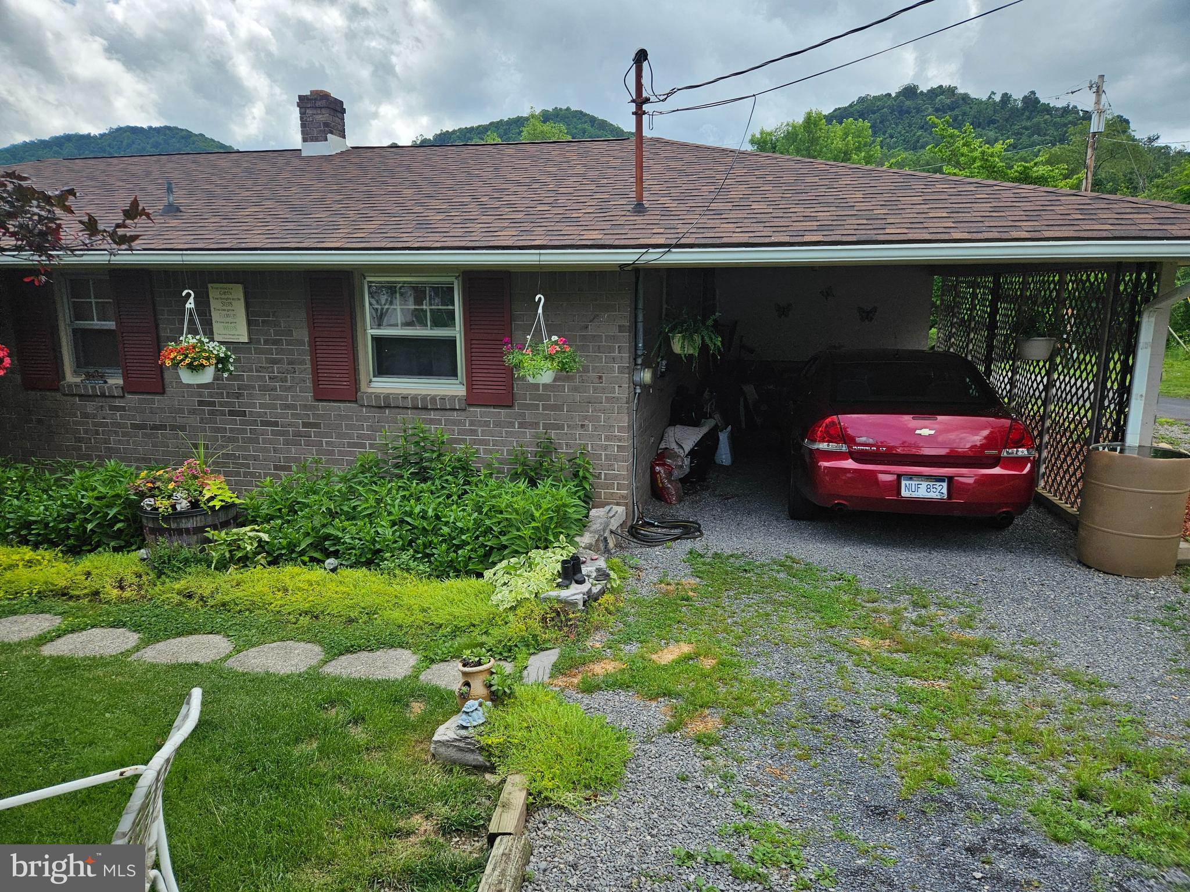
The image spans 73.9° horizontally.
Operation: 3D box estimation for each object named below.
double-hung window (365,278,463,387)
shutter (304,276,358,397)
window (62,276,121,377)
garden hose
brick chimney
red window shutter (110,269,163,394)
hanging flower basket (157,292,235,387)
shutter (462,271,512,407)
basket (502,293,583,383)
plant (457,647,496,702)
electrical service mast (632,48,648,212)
[{"bbox_3d":[-1.529,-0.947,6.678,0.880,0.930,0.100,3,12,12],"label":"double-hung window"},{"bbox_3d":[-2.252,-0.932,6.784,0.410,1.090,0.040,3,12,12],"label":"shutter"},{"bbox_3d":[-4.665,-1.099,7.364,0.560,0.930,0.100,3,12,12],"label":"window"},{"bbox_3d":[0.498,0.679,6.484,0.720,0.100,0.520,3,12,12],"label":"garden hose"},{"bbox_3d":[-3.484,-4.121,10.138,0.440,0.806,0.440,3,12,12],"label":"brick chimney"},{"bbox_3d":[-4.159,-1.037,7.199,0.410,1.090,0.040,3,12,12],"label":"red window shutter"},{"bbox_3d":[-3.217,-0.880,6.409,0.563,0.764,0.525,3,12,12],"label":"hanging flower basket"},{"bbox_3d":[-0.866,-0.873,6.479,0.410,1.090,0.040,3,12,12],"label":"shutter"},{"bbox_3d":[-0.381,-0.788,5.778,0.550,0.661,0.496,3,12,12],"label":"basket"},{"bbox_3d":[-0.531,1.028,3.515,0.175,0.260,0.175,0,12,0],"label":"plant"},{"bbox_3d":[0.353,-2.463,6.184,0.130,1.210,0.140,3,12,12],"label":"electrical service mast"}]

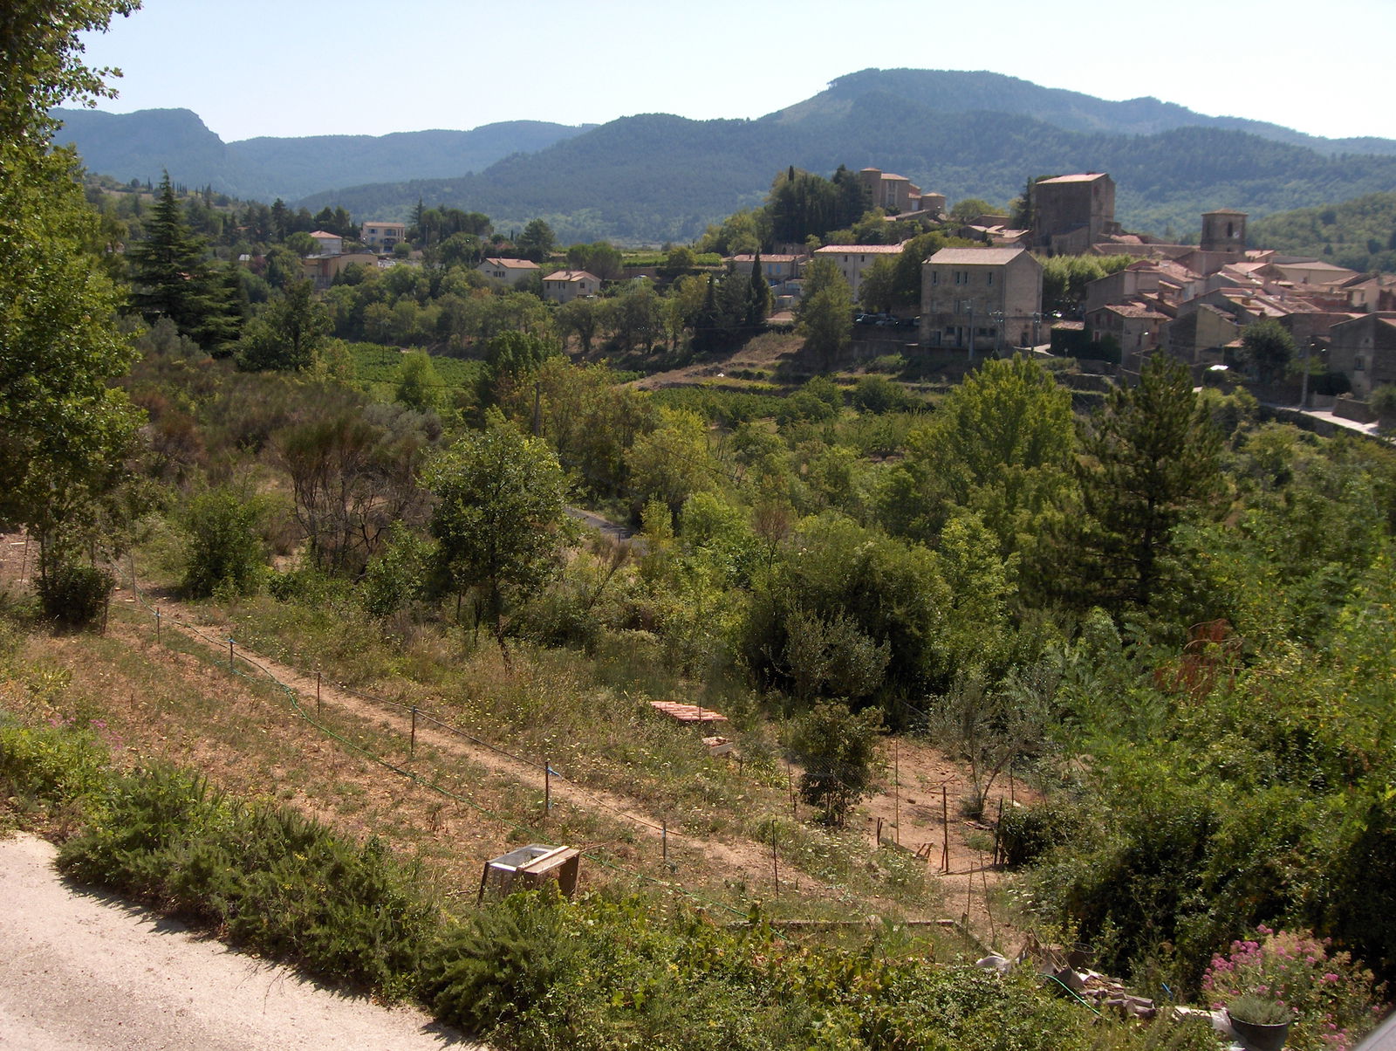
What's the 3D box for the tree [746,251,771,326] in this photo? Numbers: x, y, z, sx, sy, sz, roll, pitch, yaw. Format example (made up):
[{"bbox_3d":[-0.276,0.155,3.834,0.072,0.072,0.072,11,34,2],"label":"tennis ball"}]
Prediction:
[{"bbox_3d":[9.970,-38.620,257.000,4.090,12.460,4.090,1,8,0],"label":"tree"}]

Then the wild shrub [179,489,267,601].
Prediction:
[{"bbox_3d":[-13.120,0.470,43.500,2.350,3.040,2.350,1,8,0],"label":"wild shrub"}]

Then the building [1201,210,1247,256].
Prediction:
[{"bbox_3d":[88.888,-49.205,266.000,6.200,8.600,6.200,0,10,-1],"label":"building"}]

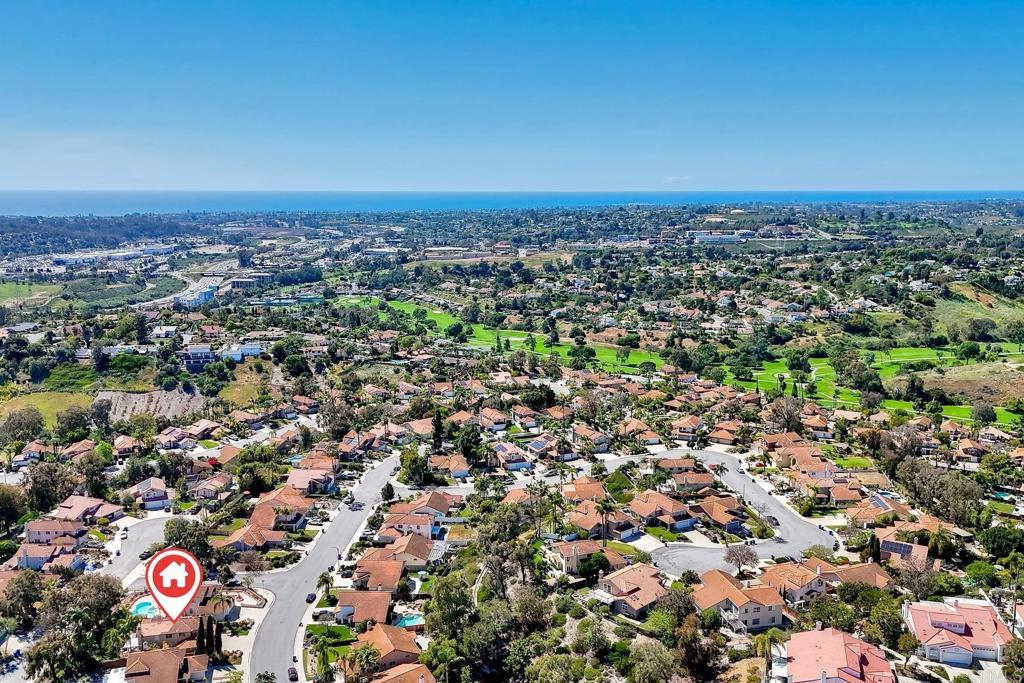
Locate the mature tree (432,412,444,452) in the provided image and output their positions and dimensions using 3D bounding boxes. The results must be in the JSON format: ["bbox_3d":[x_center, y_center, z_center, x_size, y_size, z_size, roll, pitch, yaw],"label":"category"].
[{"bbox_3d":[-26.390,32.550,265.600,4.100,14.660,3.890,0,12,0],"label":"mature tree"}]

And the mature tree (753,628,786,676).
[{"bbox_3d":[45.270,55.340,130.300,5.140,9.920,4.880,0,12,0],"label":"mature tree"}]

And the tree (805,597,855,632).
[{"bbox_3d":[63.500,55.130,148.090,9.210,6.990,8.750,0,12,0],"label":"tree"}]

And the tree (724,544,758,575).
[{"bbox_3d":[53.800,51.410,173.670,7.630,6.700,7.240,0,12,0],"label":"tree"}]

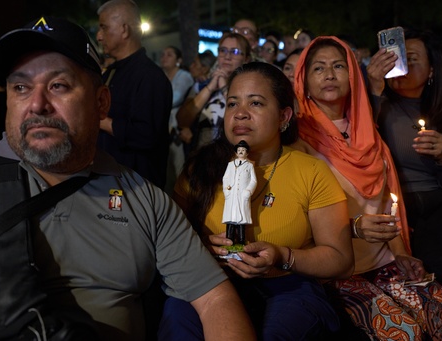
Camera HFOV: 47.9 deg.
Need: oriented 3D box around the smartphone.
[{"bbox_3d":[0.566,-0.386,1.632,0.076,0.160,0.009,-9,24,16],"label":"smartphone"}]

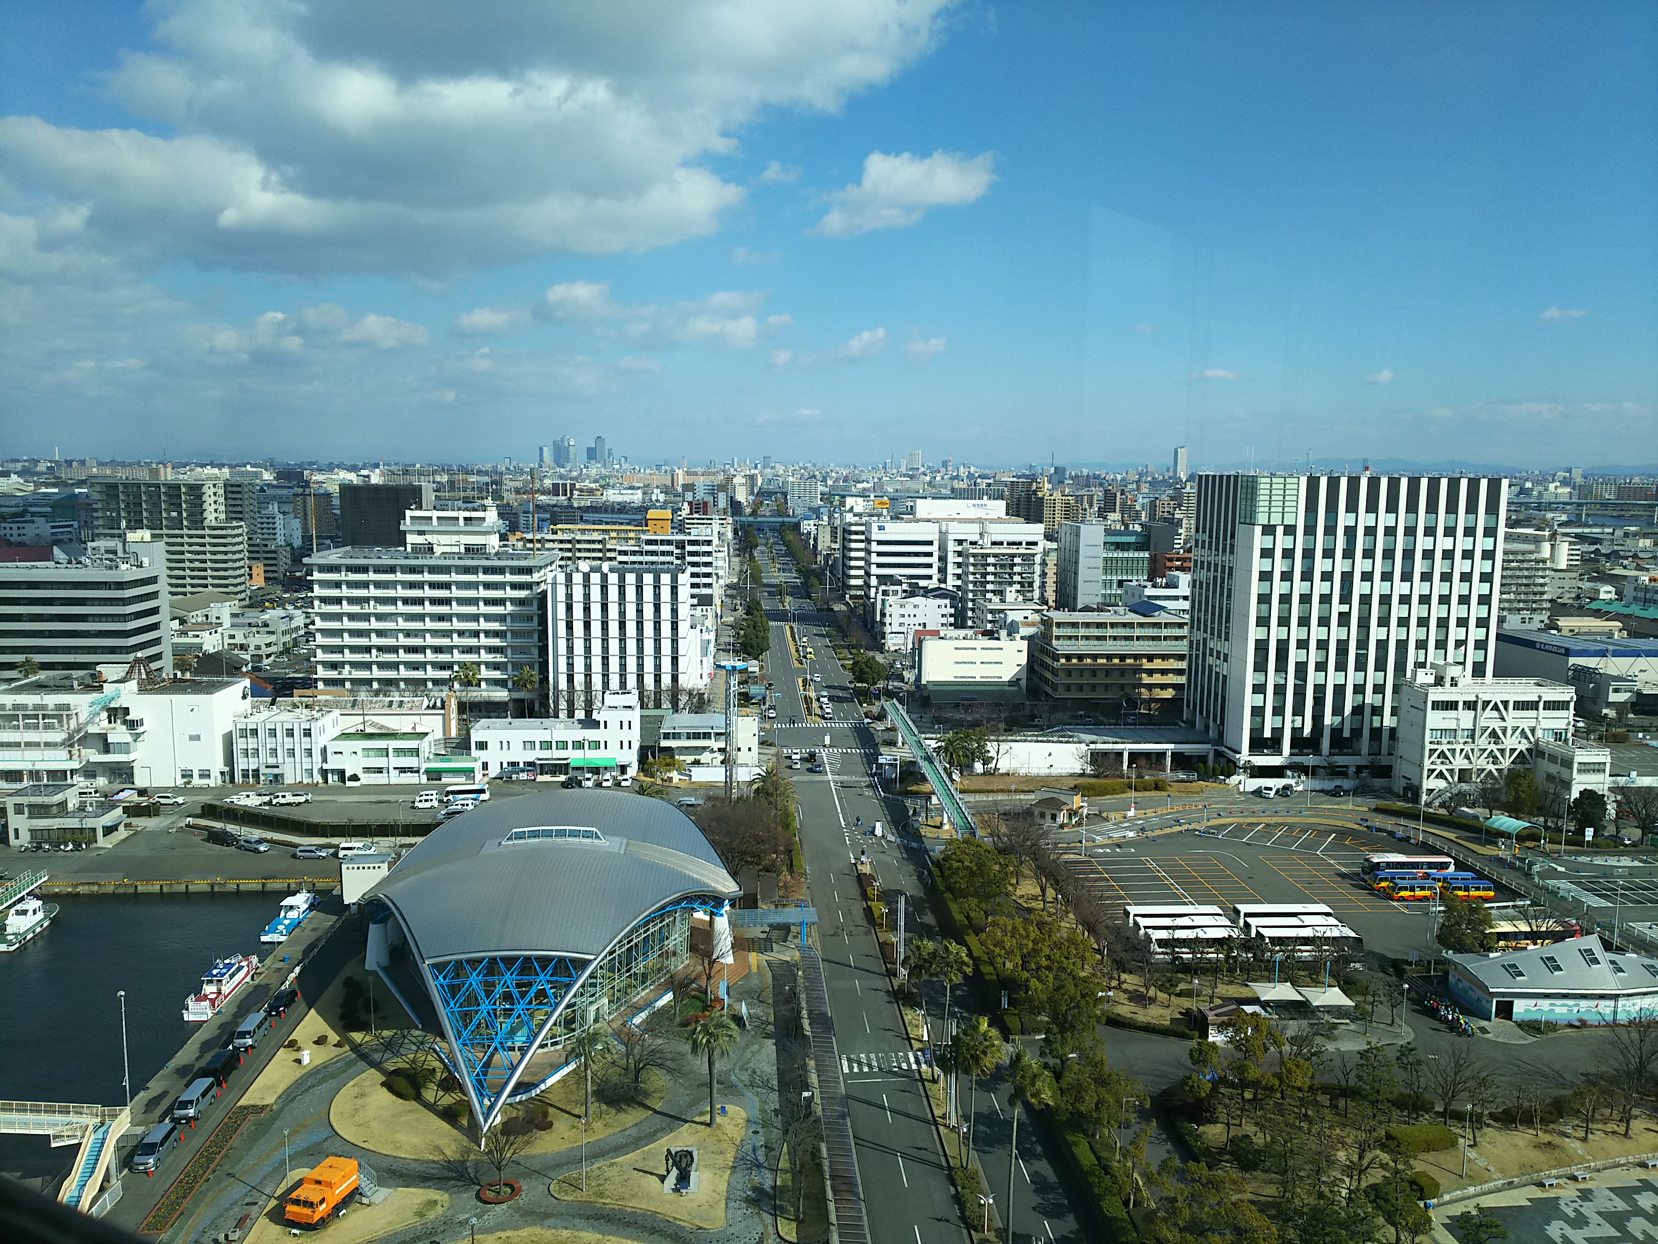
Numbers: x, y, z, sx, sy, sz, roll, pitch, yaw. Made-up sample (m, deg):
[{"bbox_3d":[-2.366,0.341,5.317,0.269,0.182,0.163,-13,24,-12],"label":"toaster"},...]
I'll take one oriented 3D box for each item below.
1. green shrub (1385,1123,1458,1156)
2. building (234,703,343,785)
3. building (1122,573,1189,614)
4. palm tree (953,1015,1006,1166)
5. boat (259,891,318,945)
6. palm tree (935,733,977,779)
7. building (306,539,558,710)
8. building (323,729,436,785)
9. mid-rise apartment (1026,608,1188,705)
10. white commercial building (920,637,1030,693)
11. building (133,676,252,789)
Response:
[{"bbox_3d":[50.260,43.784,109.773,5.900,1.100,2.900,0,7,-4],"label":"green shrub"},{"bbox_3d":[-94.970,21.790,227.830,13.520,11.000,11.980,0,7,0],"label":"building"},{"bbox_3d":[94.338,0.300,362.626,19.000,28.000,19.400,0,7,-4],"label":"building"},{"bbox_3d":[11.943,38.624,105.780,4.100,12.800,4.100,0,7,-4],"label":"palm tree"},{"bbox_3d":[-68.234,36.775,163.601,3.300,3.900,11.400,0,7,-3],"label":"boat"},{"bbox_3d":[21.600,23.400,225.500,6.900,8.600,6.900,0,7,0],"label":"palm tree"},{"bbox_3d":[-88.802,1.923,298.381,50.300,33.600,37.000,0,7,-4],"label":"building"},{"bbox_3d":[-81.004,24.690,233.436,16.800,7.400,9.000,0,7,-4],"label":"building"},{"bbox_3d":[65.820,8.450,303.350,30.600,21.300,26.000,0,7,-2],"label":"mid-rise apartment"},{"bbox_3d":[33.340,10.920,306.270,24.210,15.310,17.610,0,7,-2],"label":"white commercial building"},{"bbox_3d":[-114.961,19.694,233.868,14.000,16.500,16.400,0,7,-4],"label":"building"}]

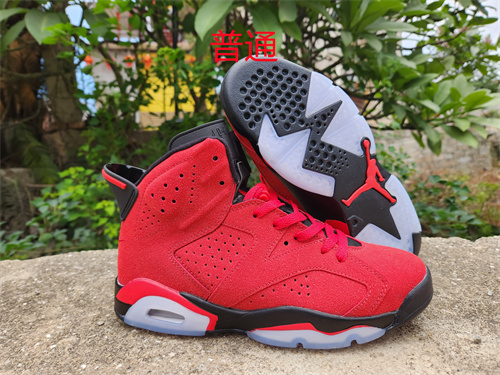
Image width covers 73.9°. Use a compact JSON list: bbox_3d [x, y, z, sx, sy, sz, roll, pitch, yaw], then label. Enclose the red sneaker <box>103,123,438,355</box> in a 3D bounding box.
[{"bbox_3d":[0.010,0.030,0.311,0.308,0.187,0.112,0,9,5],"label":"red sneaker"}]

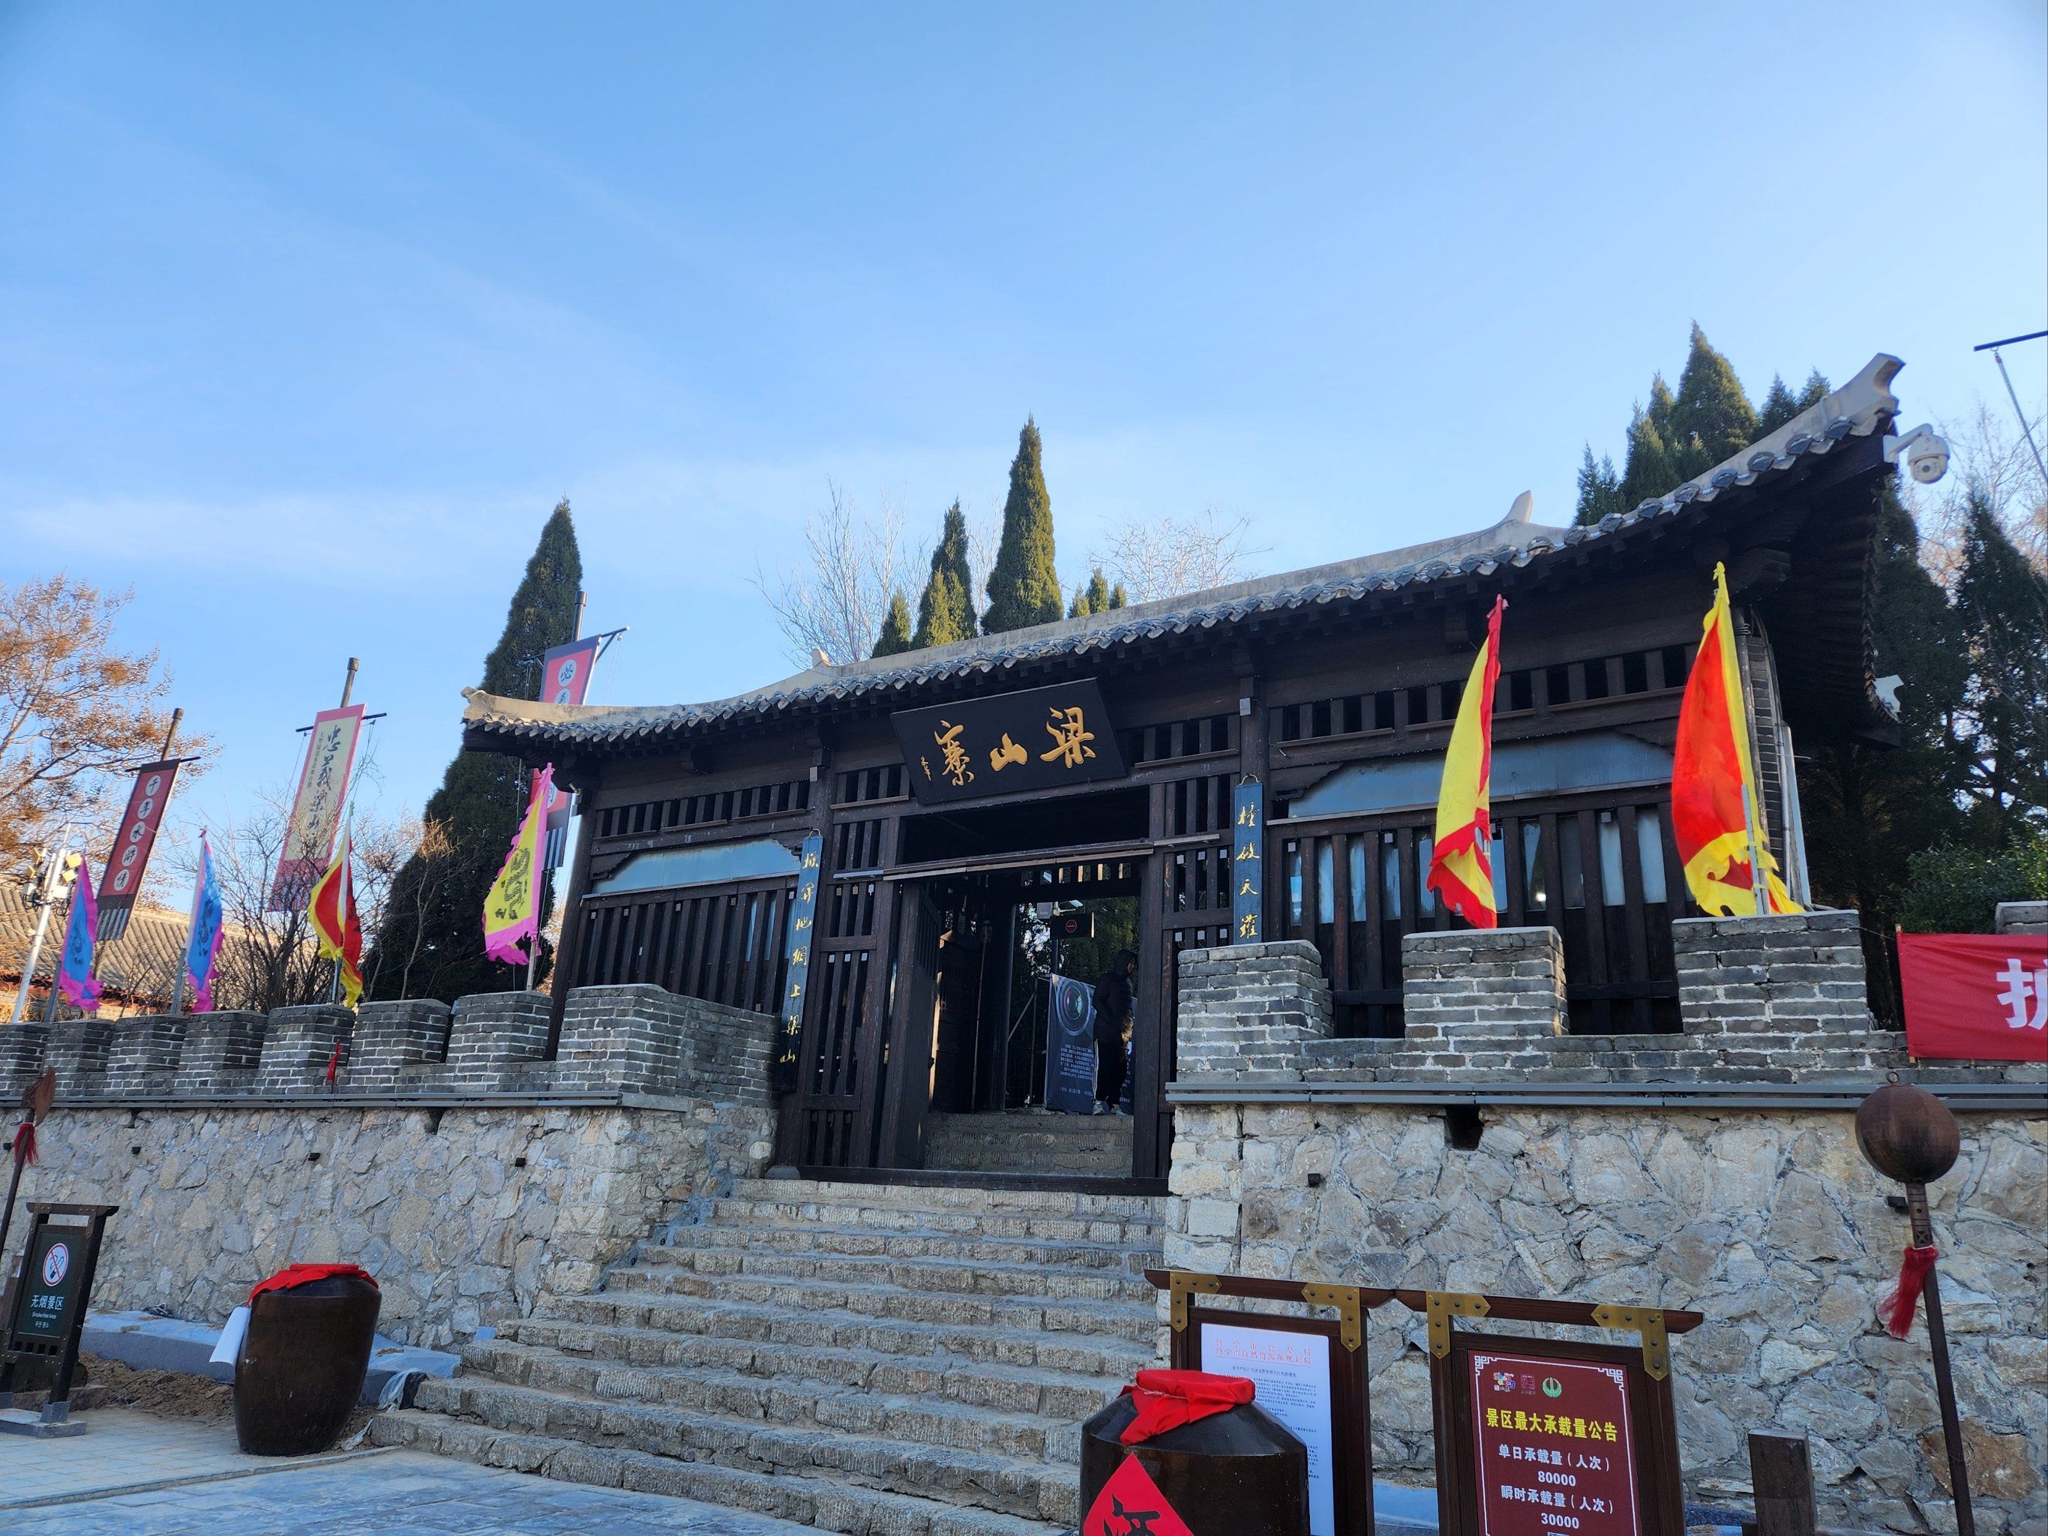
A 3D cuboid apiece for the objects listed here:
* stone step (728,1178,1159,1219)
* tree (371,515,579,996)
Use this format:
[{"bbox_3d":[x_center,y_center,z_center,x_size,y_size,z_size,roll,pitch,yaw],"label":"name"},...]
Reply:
[{"bbox_3d":[-0.534,3.438,10.782,4.505,0.185,0.339,-8,-22,30],"label":"stone step"},{"bbox_3d":[-7.245,0.231,19.200,2.400,9.100,2.400,11,-21,-20],"label":"tree"}]

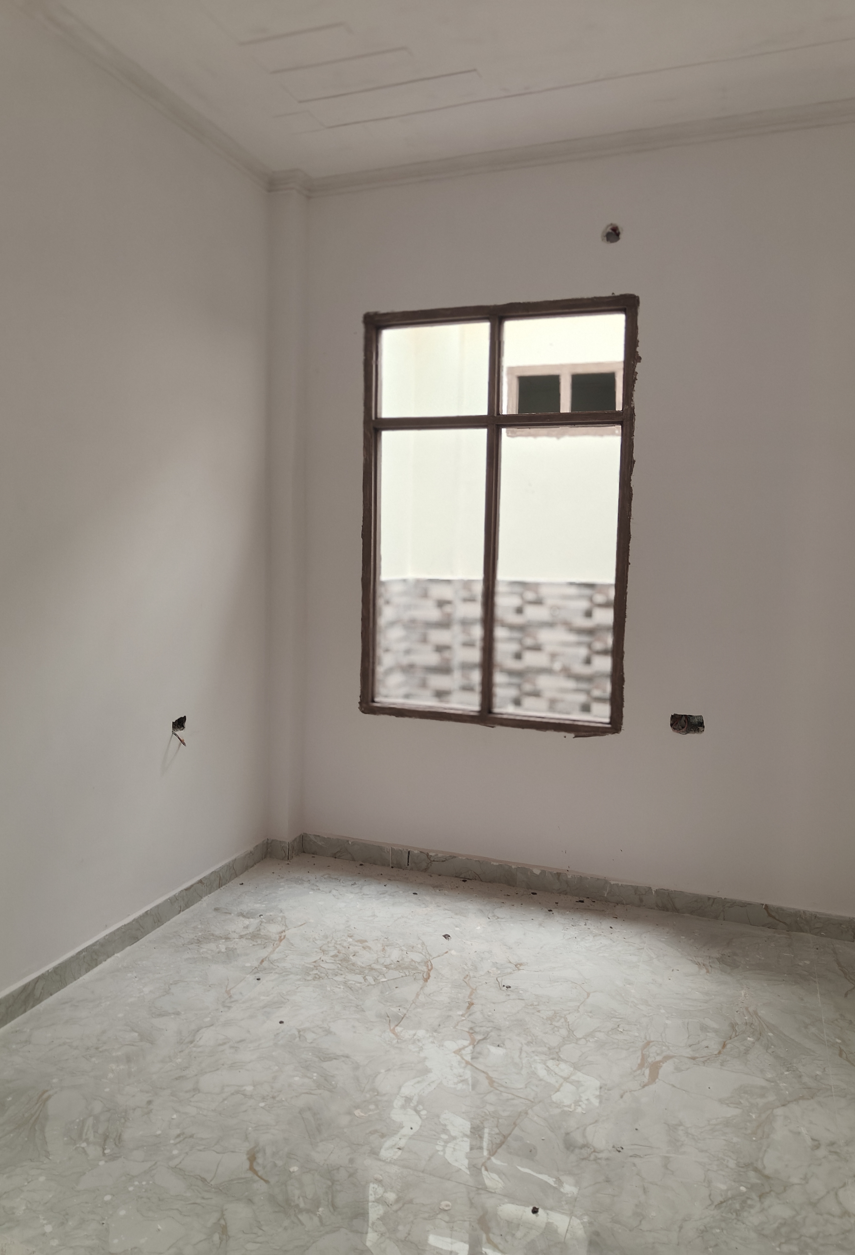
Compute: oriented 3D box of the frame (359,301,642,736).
[{"bbox_3d":[0.278,-0.481,3.820,1.198,1.788,0.080,3,6,20],"label":"frame"}]

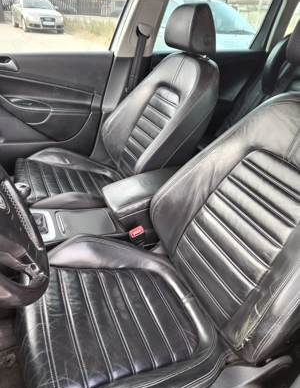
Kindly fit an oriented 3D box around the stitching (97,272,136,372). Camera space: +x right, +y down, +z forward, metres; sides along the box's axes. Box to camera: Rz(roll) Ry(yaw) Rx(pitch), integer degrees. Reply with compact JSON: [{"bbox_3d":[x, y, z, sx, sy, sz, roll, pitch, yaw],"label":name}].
[{"bbox_3d":[-0.104,0.349,0.871,0.016,0.015,0.358,2,28,-29],"label":"stitching"}]

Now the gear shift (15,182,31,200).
[{"bbox_3d":[-0.404,-0.006,0.955,0.050,0.068,0.048,-3,31,-26],"label":"gear shift"}]

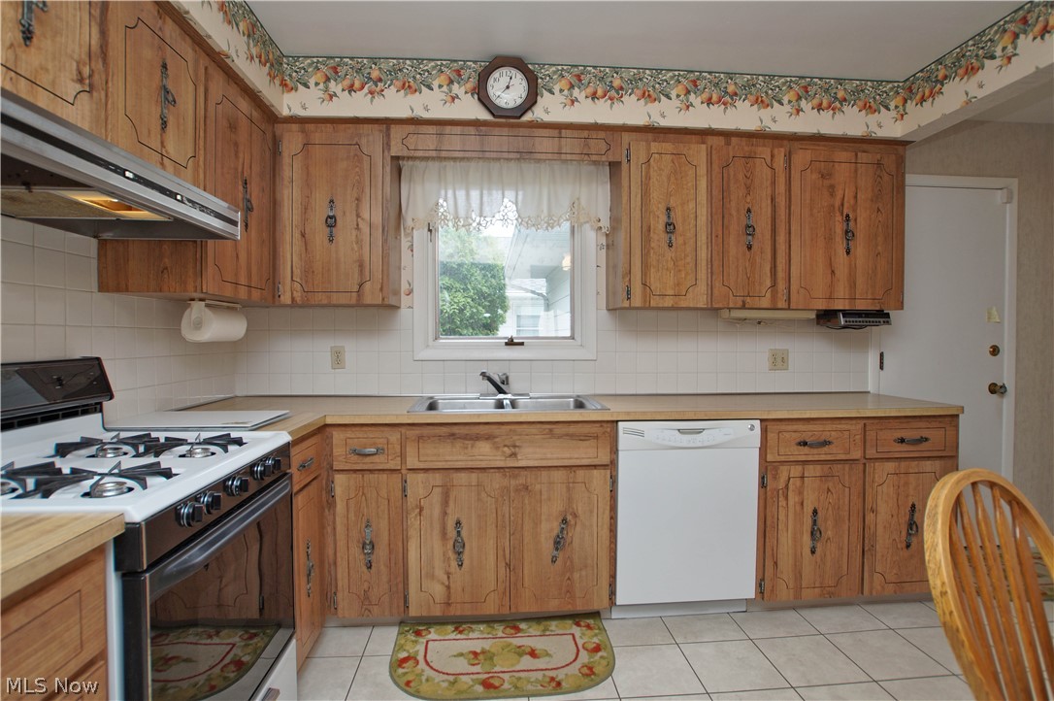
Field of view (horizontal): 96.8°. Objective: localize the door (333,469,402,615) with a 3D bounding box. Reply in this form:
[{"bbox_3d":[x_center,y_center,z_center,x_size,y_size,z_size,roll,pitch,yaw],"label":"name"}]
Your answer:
[{"bbox_3d":[-0.621,0.773,1.853,0.255,0.569,0.025,0,1,-4],"label":"door"}]

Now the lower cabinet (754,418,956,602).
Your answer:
[{"bbox_3d":[1.418,0.687,2.307,0.895,0.818,0.598,0,1,-5],"label":"lower cabinet"}]

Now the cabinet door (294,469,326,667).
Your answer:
[{"bbox_3d":[-0.781,0.764,1.667,0.021,0.602,0.275,0,1,-5],"label":"cabinet door"}]

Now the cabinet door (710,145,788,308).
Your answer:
[{"bbox_3d":[1.025,-0.564,2.157,0.356,0.741,0.025,0,1,-4],"label":"cabinet door"}]

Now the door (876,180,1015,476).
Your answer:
[{"bbox_3d":[2.392,0.082,2.694,0.830,2.085,0.055,0,1,-5],"label":"door"}]

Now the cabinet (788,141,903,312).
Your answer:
[{"bbox_3d":[1.566,-0.588,2.299,0.577,0.766,0.022,0,1,-5],"label":"cabinet"}]

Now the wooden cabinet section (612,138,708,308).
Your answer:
[{"bbox_3d":[0.622,-0.575,2.272,0.404,0.760,0.309,0,1,-4],"label":"wooden cabinet section"}]

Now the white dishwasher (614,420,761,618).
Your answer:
[{"bbox_3d":[0.650,0.707,2.241,0.608,0.849,0.598,0,1,-5],"label":"white dishwasher"}]

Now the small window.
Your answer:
[{"bbox_3d":[-0.104,-0.455,2.483,1.030,1.026,0.100,0,1,-5],"label":"small window"}]

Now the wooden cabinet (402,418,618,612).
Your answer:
[{"bbox_3d":[-0.090,0.688,2.186,0.856,0.818,0.598,0,1,-5],"label":"wooden cabinet"}]

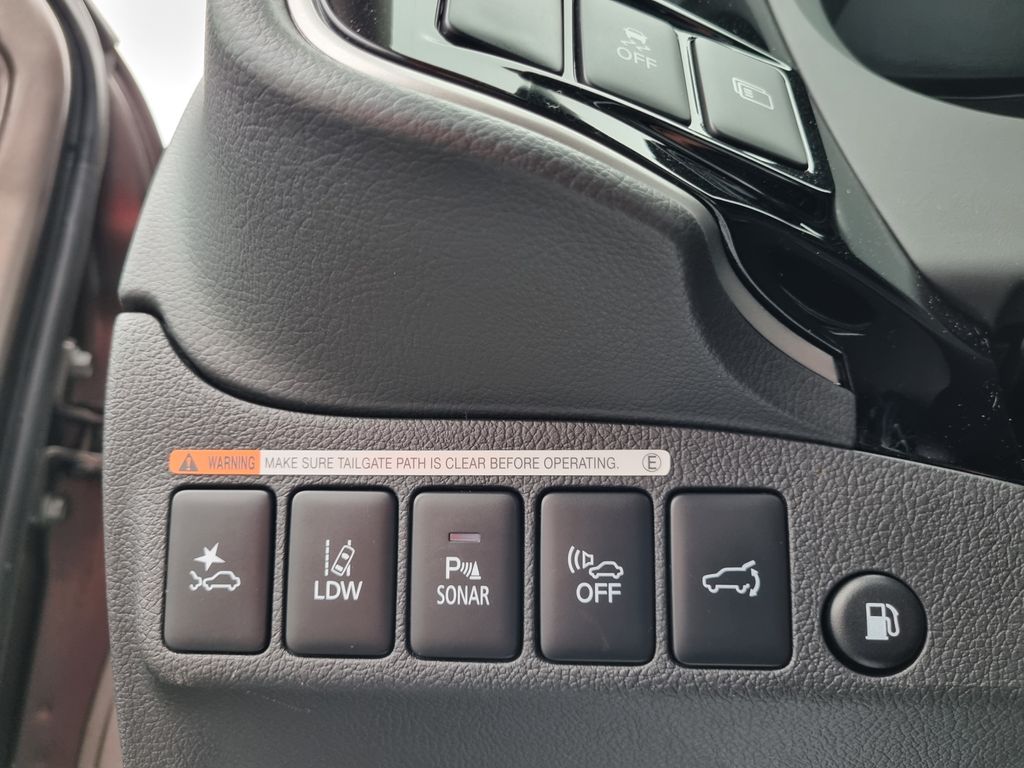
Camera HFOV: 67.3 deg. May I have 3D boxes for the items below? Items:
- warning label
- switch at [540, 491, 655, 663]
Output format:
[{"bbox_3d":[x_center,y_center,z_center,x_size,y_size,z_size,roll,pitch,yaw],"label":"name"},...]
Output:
[{"bbox_3d":[-0.020,0.016,0.152,0.101,0.005,0.001,0,-7,5],"label":"warning label"},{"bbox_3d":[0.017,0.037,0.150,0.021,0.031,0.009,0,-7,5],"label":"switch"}]

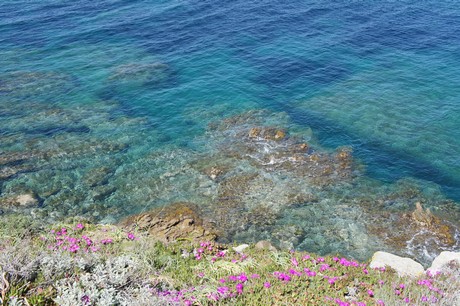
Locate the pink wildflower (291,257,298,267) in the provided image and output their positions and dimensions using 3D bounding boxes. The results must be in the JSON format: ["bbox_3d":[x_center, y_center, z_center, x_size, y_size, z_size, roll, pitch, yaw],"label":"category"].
[{"bbox_3d":[0.587,0.988,5.000,0.070,0.065,0.060,0,28,0],"label":"pink wildflower"}]

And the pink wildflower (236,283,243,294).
[{"bbox_3d":[0.080,1.135,4.600,0.050,0.070,0.050,0,28,0],"label":"pink wildflower"}]

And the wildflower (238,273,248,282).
[{"bbox_3d":[0.116,1.066,4.700,0.078,0.060,0.060,0,28,0],"label":"wildflower"}]

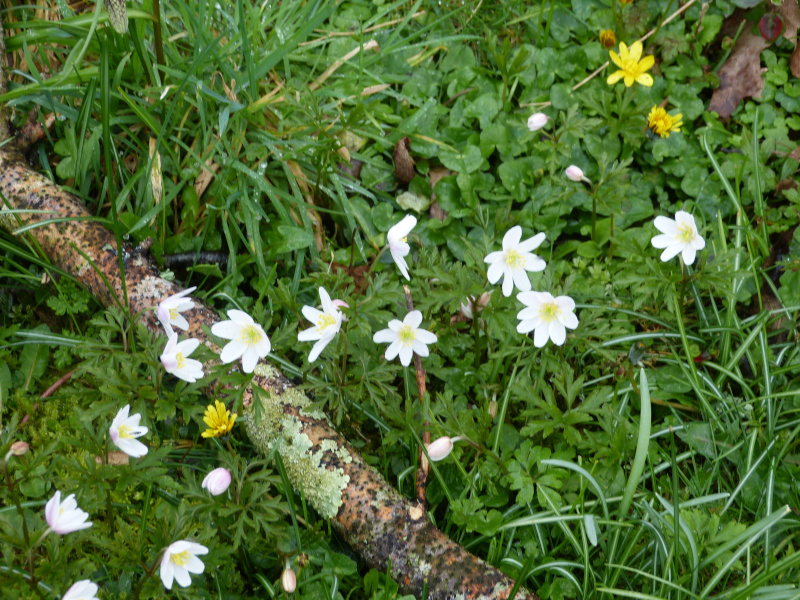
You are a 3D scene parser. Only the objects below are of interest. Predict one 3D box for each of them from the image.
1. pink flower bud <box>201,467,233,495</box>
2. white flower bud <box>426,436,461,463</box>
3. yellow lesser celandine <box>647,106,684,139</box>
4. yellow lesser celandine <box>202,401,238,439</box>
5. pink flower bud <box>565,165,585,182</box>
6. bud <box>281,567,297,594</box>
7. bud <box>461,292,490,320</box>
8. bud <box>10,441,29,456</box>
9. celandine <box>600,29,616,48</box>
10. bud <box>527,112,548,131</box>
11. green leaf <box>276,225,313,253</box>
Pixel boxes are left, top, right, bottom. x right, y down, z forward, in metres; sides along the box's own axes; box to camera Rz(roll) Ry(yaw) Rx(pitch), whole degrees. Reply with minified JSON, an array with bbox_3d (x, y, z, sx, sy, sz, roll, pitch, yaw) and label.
[{"bbox_3d":[-0.102,0.101,0.902,0.018,0.012,0.012,-41,90,-18],"label":"pink flower bud"},{"bbox_3d":[0.025,0.087,0.938,0.019,0.011,0.011,-34,90,-6],"label":"white flower bud"},{"bbox_3d":[0.186,-0.126,1.139,0.025,0.014,0.025,0,63,-31],"label":"yellow lesser celandine"},{"bbox_3d":[-0.105,0.070,0.943,0.020,0.016,0.020,-25,31,0],"label":"yellow lesser celandine"},{"bbox_3d":[0.118,-0.085,1.092,0.013,0.010,0.010,24,90,-6],"label":"pink flower bud"},{"bbox_3d":[-0.060,0.152,0.877,0.008,0.014,0.008,0,15,0],"label":"bud"},{"bbox_3d":[0.048,0.004,1.026,0.021,0.012,0.012,-39,90,-12],"label":"bud"},{"bbox_3d":[-0.216,0.084,0.919,0.011,0.008,0.008,-15,90,6],"label":"bud"},{"bbox_3d":[0.155,-0.195,1.205,0.012,0.014,0.012,0,46,0],"label":"celandine"},{"bbox_3d":[0.096,-0.125,1.129,0.014,0.011,0.011,-23,90,-6],"label":"bud"},{"bbox_3d":[-0.070,-0.041,1.078,0.025,0.006,0.021,5,44,1],"label":"green leaf"}]

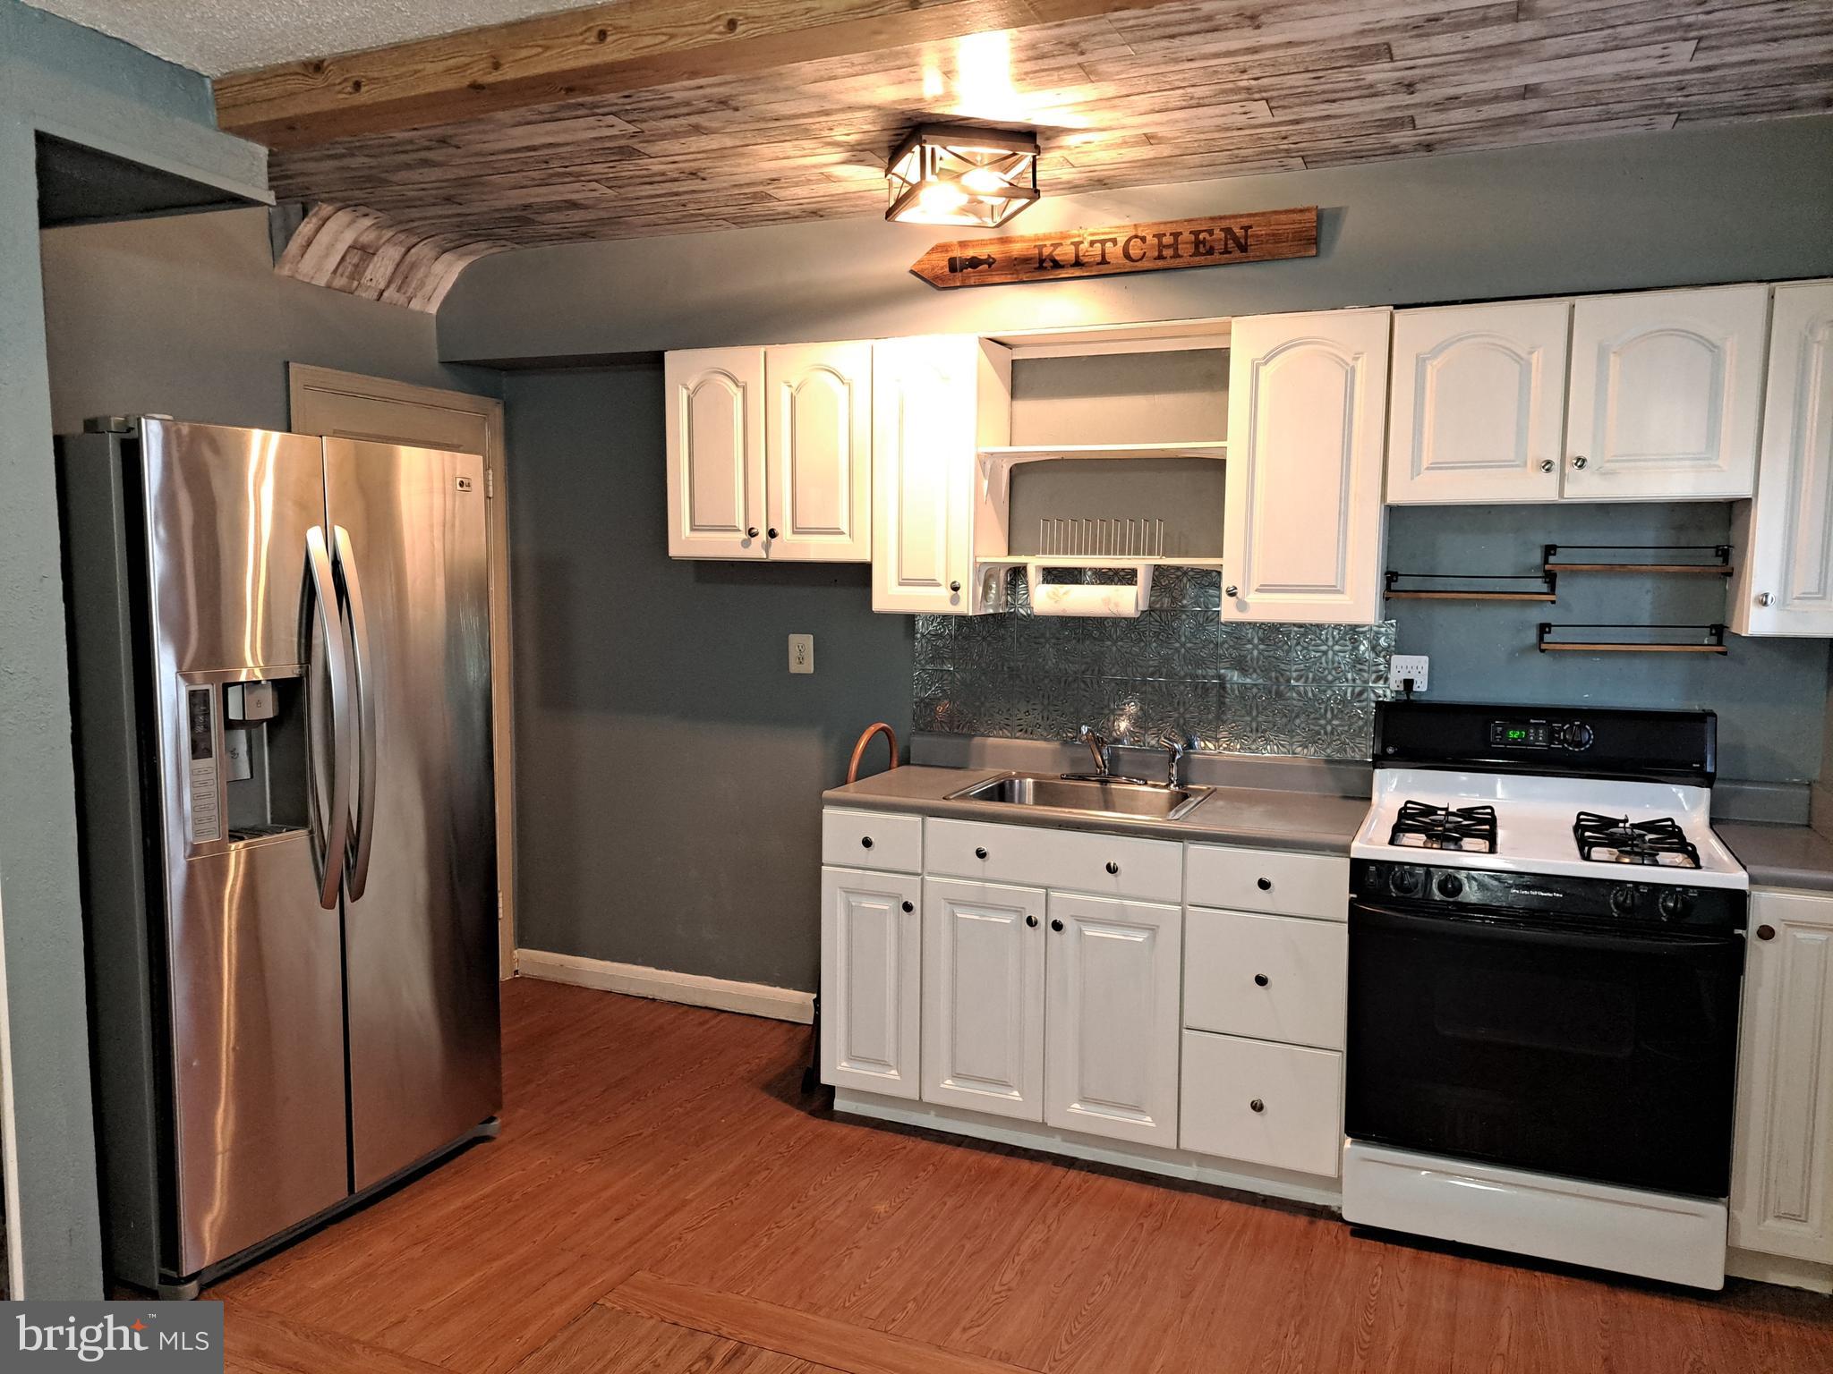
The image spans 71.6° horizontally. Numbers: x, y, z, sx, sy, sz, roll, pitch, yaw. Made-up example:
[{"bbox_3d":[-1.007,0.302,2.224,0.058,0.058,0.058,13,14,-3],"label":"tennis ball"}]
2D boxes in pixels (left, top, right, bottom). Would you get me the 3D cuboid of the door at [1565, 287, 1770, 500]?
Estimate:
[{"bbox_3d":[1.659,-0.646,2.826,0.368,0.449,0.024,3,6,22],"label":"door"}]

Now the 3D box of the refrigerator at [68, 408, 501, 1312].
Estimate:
[{"bbox_3d":[-1.625,0.333,3.084,0.850,1.800,0.895,3,6,25],"label":"refrigerator"}]

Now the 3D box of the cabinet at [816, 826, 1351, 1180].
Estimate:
[{"bbox_3d":[0.492,0.764,3.539,1.375,0.866,0.615,3,6,22],"label":"cabinet"}]

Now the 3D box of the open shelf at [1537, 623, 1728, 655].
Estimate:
[{"bbox_3d":[1.765,-0.117,3.144,0.396,0.071,0.120,3,6,23],"label":"open shelf"}]

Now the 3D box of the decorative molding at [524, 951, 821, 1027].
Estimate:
[{"bbox_3d":[-0.842,1.051,4.444,1.374,0.105,0.022,3,6,22],"label":"decorative molding"}]

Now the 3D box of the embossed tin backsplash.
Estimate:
[{"bbox_3d":[0.643,-0.078,3.724,1.418,0.518,0.020,3,6,22],"label":"embossed tin backsplash"}]

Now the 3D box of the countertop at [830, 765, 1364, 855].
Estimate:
[{"bbox_3d":[0.500,0.318,3.485,1.392,0.040,0.635,3,6,22],"label":"countertop"}]

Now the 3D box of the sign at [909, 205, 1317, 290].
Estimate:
[{"bbox_3d":[0.482,-1.130,3.300,1.078,0.120,0.020,3,6,23],"label":"sign"}]

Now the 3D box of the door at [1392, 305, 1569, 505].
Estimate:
[{"bbox_3d":[1.307,-0.657,2.967,0.371,0.446,0.024,3,6,22],"label":"door"}]

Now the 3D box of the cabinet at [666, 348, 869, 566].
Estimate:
[{"bbox_3d":[-0.376,-0.695,3.881,0.686,0.603,0.344,3,6,23],"label":"cabinet"}]

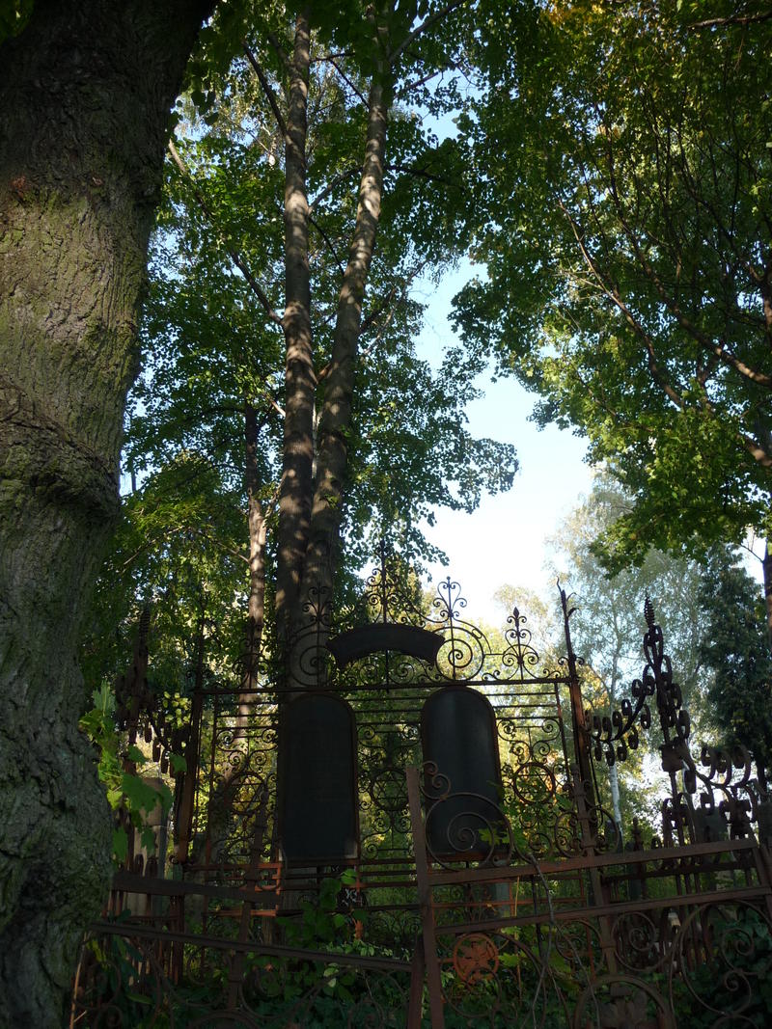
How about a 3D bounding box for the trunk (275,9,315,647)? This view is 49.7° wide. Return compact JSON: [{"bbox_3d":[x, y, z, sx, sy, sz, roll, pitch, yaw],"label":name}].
[{"bbox_3d":[-1.212,-3.464,11.724,0.390,11.190,0.390,-2,-25,0],"label":"trunk"}]

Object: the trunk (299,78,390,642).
[{"bbox_3d":[-0.456,-2.768,11.393,0.410,9.230,0.410,4,-24,2],"label":"trunk"}]

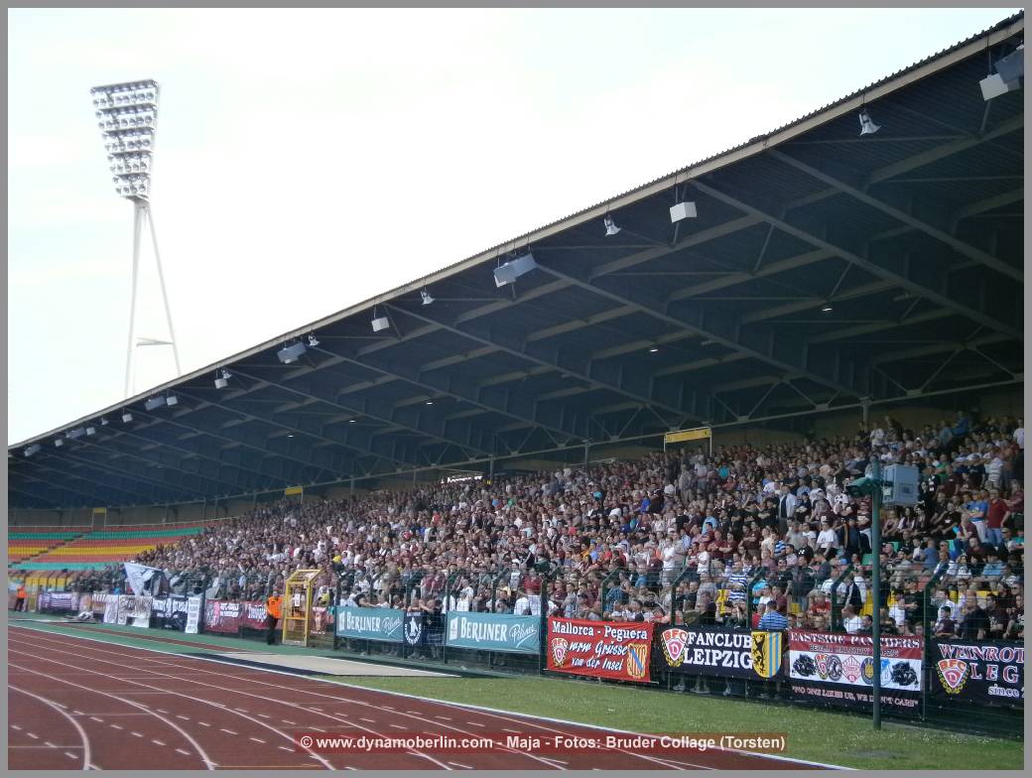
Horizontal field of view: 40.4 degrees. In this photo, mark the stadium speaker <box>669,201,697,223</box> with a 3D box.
[{"bbox_3d":[4.160,-4.360,34.780,0.360,0.380,0.570,-5,-4,-30],"label":"stadium speaker"}]

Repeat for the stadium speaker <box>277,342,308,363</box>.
[{"bbox_3d":[-9.205,-1.485,57.647,0.580,0.450,1.300,-25,5,-28],"label":"stadium speaker"}]

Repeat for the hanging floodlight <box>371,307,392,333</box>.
[{"bbox_3d":[-4.860,-2.310,50.390,0.360,0.380,0.570,-17,2,-30],"label":"hanging floodlight"}]

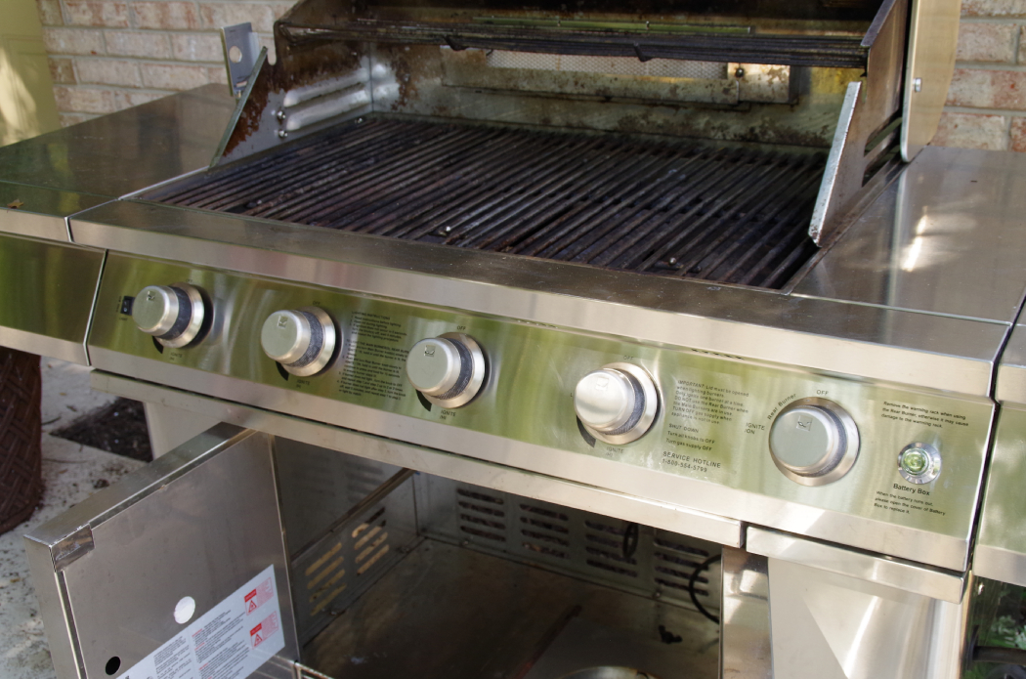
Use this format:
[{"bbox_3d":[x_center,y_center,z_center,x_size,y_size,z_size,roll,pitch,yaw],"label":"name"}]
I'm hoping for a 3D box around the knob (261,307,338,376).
[{"bbox_3d":[-0.215,-0.001,1.176,0.071,0.071,0.049,10,-3,28],"label":"knob"}]

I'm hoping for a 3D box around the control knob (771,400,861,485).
[{"bbox_3d":[0.232,0.079,0.938,0.071,0.071,0.049,10,-3,28],"label":"control knob"}]

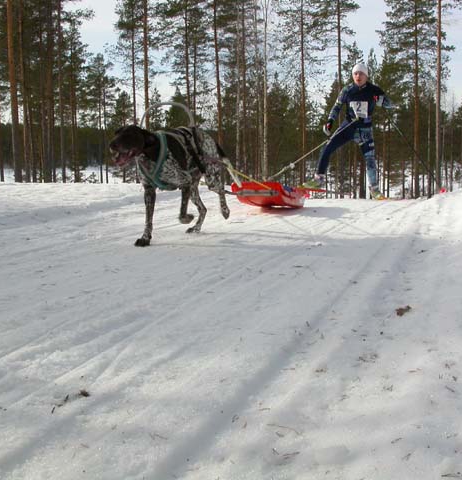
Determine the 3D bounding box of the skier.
[{"bbox_3d":[1.355,-1.251,8.100,0.920,1.560,0.650,2,7,14],"label":"skier"}]

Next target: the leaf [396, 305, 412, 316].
[{"bbox_3d":[0.520,0.213,2.120,0.045,0.022,0.055,4,8,30],"label":"leaf"}]

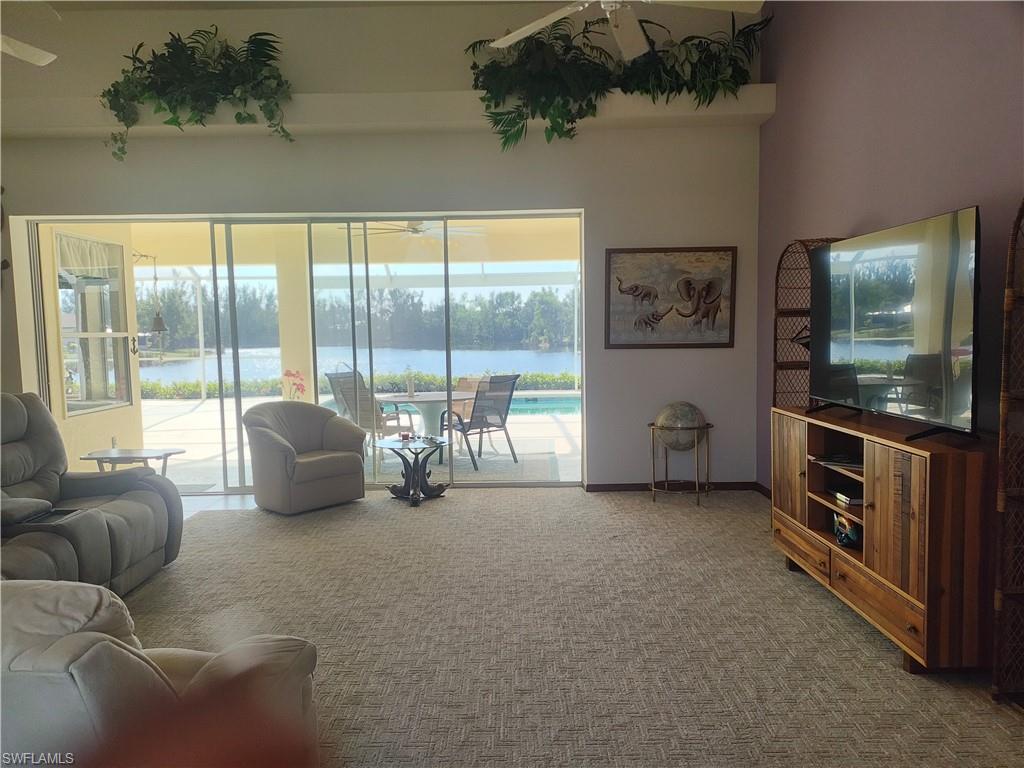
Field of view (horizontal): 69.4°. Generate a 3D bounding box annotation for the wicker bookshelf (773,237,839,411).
[{"bbox_3d":[1.952,0.076,4.728,0.328,1.961,0.590,-1,4,-1],"label":"wicker bookshelf"}]

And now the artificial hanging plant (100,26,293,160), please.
[{"bbox_3d":[-2.470,-2.279,5.827,1.487,1.013,0.569,-1,4,-1],"label":"artificial hanging plant"}]

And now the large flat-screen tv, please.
[{"bbox_3d":[1.825,-0.307,3.644,0.066,0.879,1.538,-1,4,-1],"label":"large flat-screen tv"}]

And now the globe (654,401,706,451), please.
[{"bbox_3d":[1.399,0.348,6.128,0.410,0.410,0.410,-1,4,-1],"label":"globe"}]

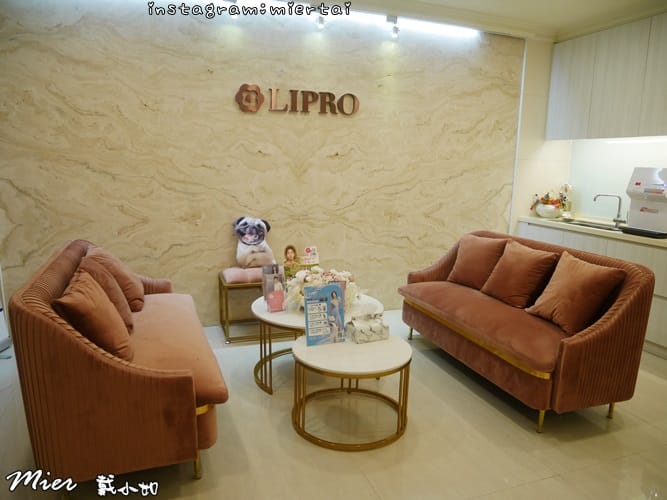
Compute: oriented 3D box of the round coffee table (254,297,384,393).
[{"bbox_3d":[-0.097,0.566,2.929,0.822,0.437,0.822,1,10,0],"label":"round coffee table"}]

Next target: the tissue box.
[{"bbox_3d":[0.189,0.420,2.509,0.189,0.119,0.124,-3,11,-21],"label":"tissue box"}]

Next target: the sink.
[{"bbox_3d":[2.382,-0.130,4.109,0.377,0.159,0.606,-2,11,-20],"label":"sink"}]

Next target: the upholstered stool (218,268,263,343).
[{"bbox_3d":[-0.598,0.407,3.615,0.536,0.487,0.377,-2,11,-20],"label":"upholstered stool"}]

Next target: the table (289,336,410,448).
[{"bbox_3d":[0.093,0.693,2.394,0.609,0.382,0.609,1,10,0],"label":"table"}]

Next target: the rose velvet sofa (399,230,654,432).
[{"bbox_3d":[1.073,0.388,3.021,0.725,0.814,1.539,-2,11,-20],"label":"rose velvet sofa"}]

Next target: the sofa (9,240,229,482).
[{"bbox_3d":[-1.029,0.436,2.445,0.725,0.814,1.549,-2,11,-21],"label":"sofa"}]

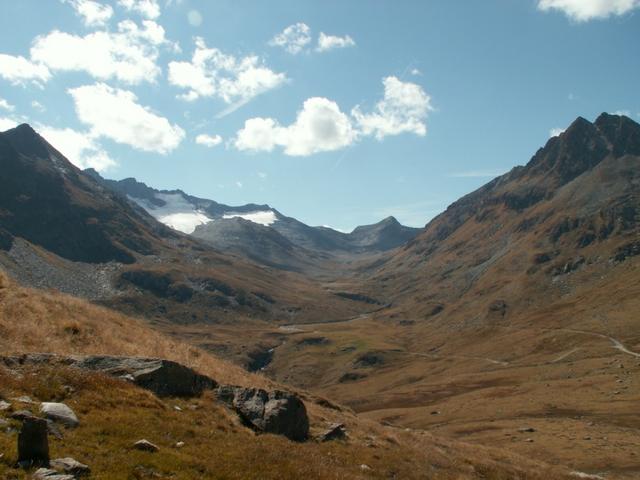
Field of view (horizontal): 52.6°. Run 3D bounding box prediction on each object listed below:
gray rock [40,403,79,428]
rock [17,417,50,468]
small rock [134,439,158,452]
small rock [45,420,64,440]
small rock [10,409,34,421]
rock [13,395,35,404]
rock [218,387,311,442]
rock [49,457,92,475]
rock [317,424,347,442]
[{"bbox_3d":[-3.301,2.224,8.200,0.470,0.280,0.360,0,0,0],"label":"gray rock"},{"bbox_3d":[-3.132,2.195,7.050,0.340,0.520,0.260,0,0,0],"label":"rock"},{"bbox_3d":[-2.022,2.382,7.500,0.290,0.140,0.220,0,0,0],"label":"small rock"},{"bbox_3d":[-3.118,2.237,7.600,0.260,0.200,0.240,0,0,0],"label":"small rock"},{"bbox_3d":[-3.724,2.184,8.100,0.290,0.130,0.230,0,0,0],"label":"small rock"},{"bbox_3d":[-4.078,2.194,8.900,0.300,0.120,0.240,0,0,0],"label":"rock"},{"bbox_3d":[-0.844,2.547,9.500,1.330,0.750,0.950,0,0,0],"label":"rock"},{"bbox_3d":[-2.622,2.380,6.800,0.410,0.170,0.310,0,0,0],"label":"rock"},{"bbox_3d":[0.189,2.915,9.800,0.420,0.270,0.330,0,0,0],"label":"rock"}]

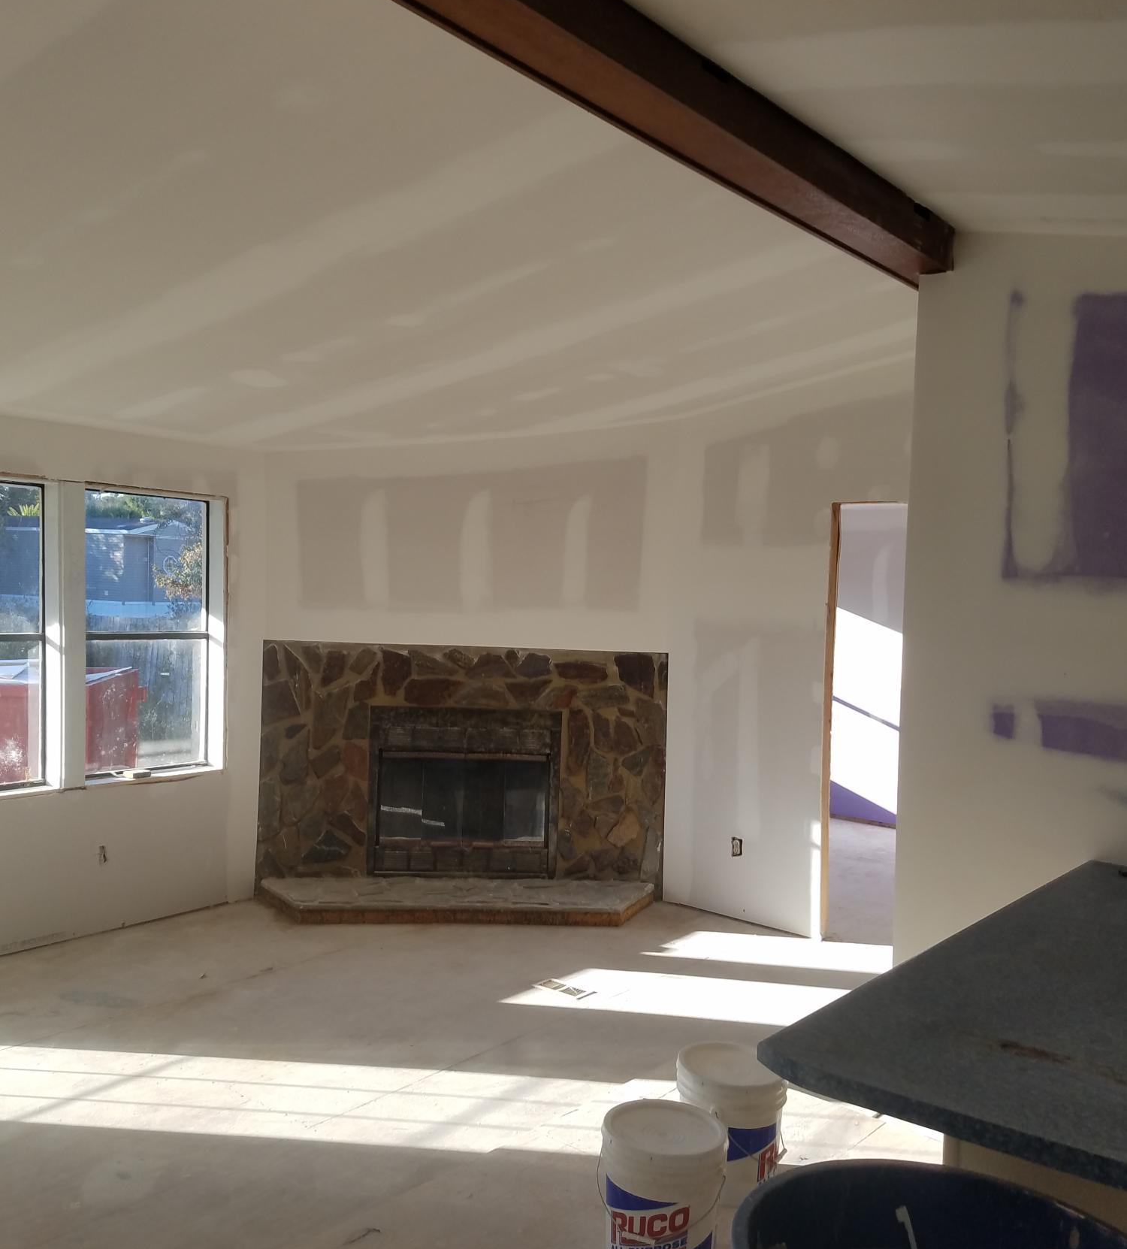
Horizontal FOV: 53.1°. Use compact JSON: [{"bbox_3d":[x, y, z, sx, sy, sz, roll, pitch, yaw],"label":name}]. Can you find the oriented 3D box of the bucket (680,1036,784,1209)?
[{"bbox_3d":[0.461,1.375,3.118,0.307,0.335,0.307,2,1,0],"label":"bucket"}]

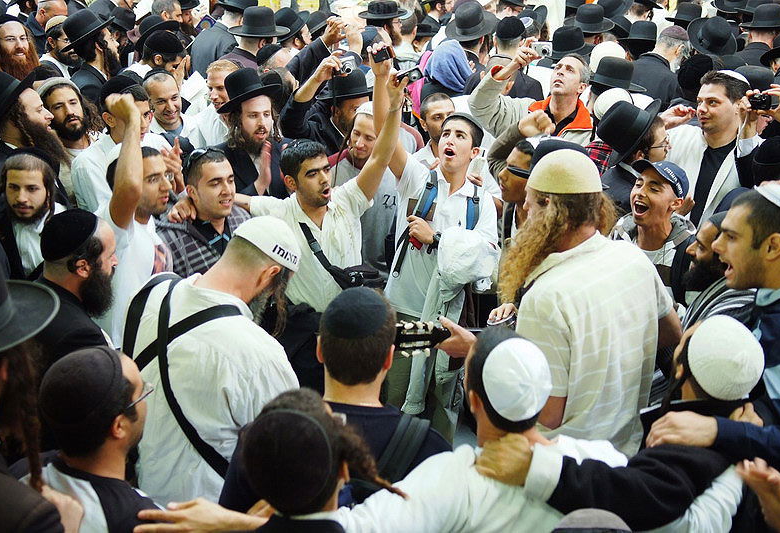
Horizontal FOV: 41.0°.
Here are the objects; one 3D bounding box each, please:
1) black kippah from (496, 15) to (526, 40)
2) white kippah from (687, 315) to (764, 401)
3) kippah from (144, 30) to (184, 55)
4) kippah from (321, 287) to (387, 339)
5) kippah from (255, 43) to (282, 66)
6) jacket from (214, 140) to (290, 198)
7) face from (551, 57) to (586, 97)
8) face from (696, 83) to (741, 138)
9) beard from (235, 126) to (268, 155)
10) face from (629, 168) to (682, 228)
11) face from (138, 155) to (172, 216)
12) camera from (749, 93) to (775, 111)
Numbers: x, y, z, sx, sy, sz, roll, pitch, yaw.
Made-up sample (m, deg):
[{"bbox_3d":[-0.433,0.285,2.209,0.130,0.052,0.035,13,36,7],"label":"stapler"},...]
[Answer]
[{"bbox_3d":[0.687,-1.353,5.950,0.165,0.110,0.170,2,32,5],"label":"black kippah"},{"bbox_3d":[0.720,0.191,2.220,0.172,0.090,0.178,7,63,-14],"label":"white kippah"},{"bbox_3d":[-1.037,-1.030,4.800,0.185,0.090,0.170,2,24,-14],"label":"kippah"},{"bbox_3d":[-0.081,0.103,2.330,0.160,0.070,0.160,2,49,2],"label":"kippah"},{"bbox_3d":[-0.617,-1.086,5.350,0.160,0.075,0.160,-25,21,11],"label":"kippah"},{"bbox_3d":[-0.619,-0.238,4.813,0.500,0.720,0.350,-10,22,-26],"label":"jacket"},{"bbox_3d":[0.842,-0.882,4.900,0.155,0.205,0.150,17,5,39],"label":"face"},{"bbox_3d":[1.192,-0.568,3.800,0.140,0.200,0.150,-14,26,-31],"label":"face"},{"bbox_3d":[-0.610,-0.551,4.600,0.140,0.135,0.110,-10,22,-26],"label":"beard"},{"bbox_3d":[0.861,-0.218,3.400,0.155,0.200,0.150,13,15,33],"label":"face"},{"bbox_3d":[-0.781,-0.268,3.450,0.140,0.200,0.150,12,25,28],"label":"face"},{"bbox_3d":[1.387,-0.616,3.900,0.095,0.060,0.040,7,23,16],"label":"camera"}]

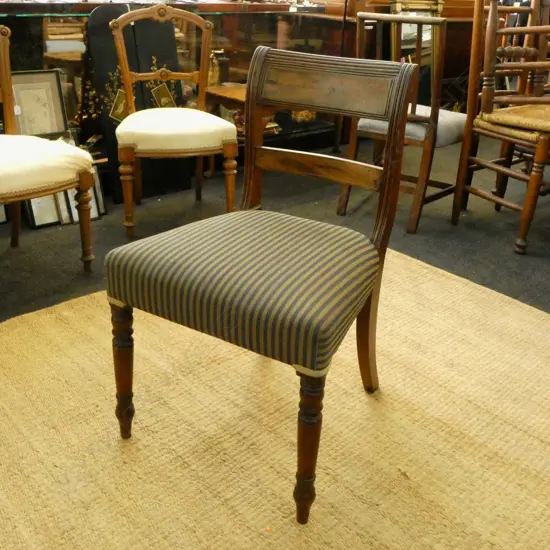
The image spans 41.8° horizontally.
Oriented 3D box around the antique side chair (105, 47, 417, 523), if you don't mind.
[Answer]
[{"bbox_3d":[0.009,-0.033,1.604,0.522,0.852,0.561,16,27,29],"label":"antique side chair"}]

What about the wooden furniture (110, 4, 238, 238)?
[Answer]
[{"bbox_3d":[-0.425,-0.644,2.978,0.483,0.847,0.497,-5,24,-15],"label":"wooden furniture"}]

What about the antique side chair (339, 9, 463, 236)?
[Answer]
[{"bbox_3d":[0.595,-0.689,3.151,0.453,0.857,0.488,19,29,34],"label":"antique side chair"}]

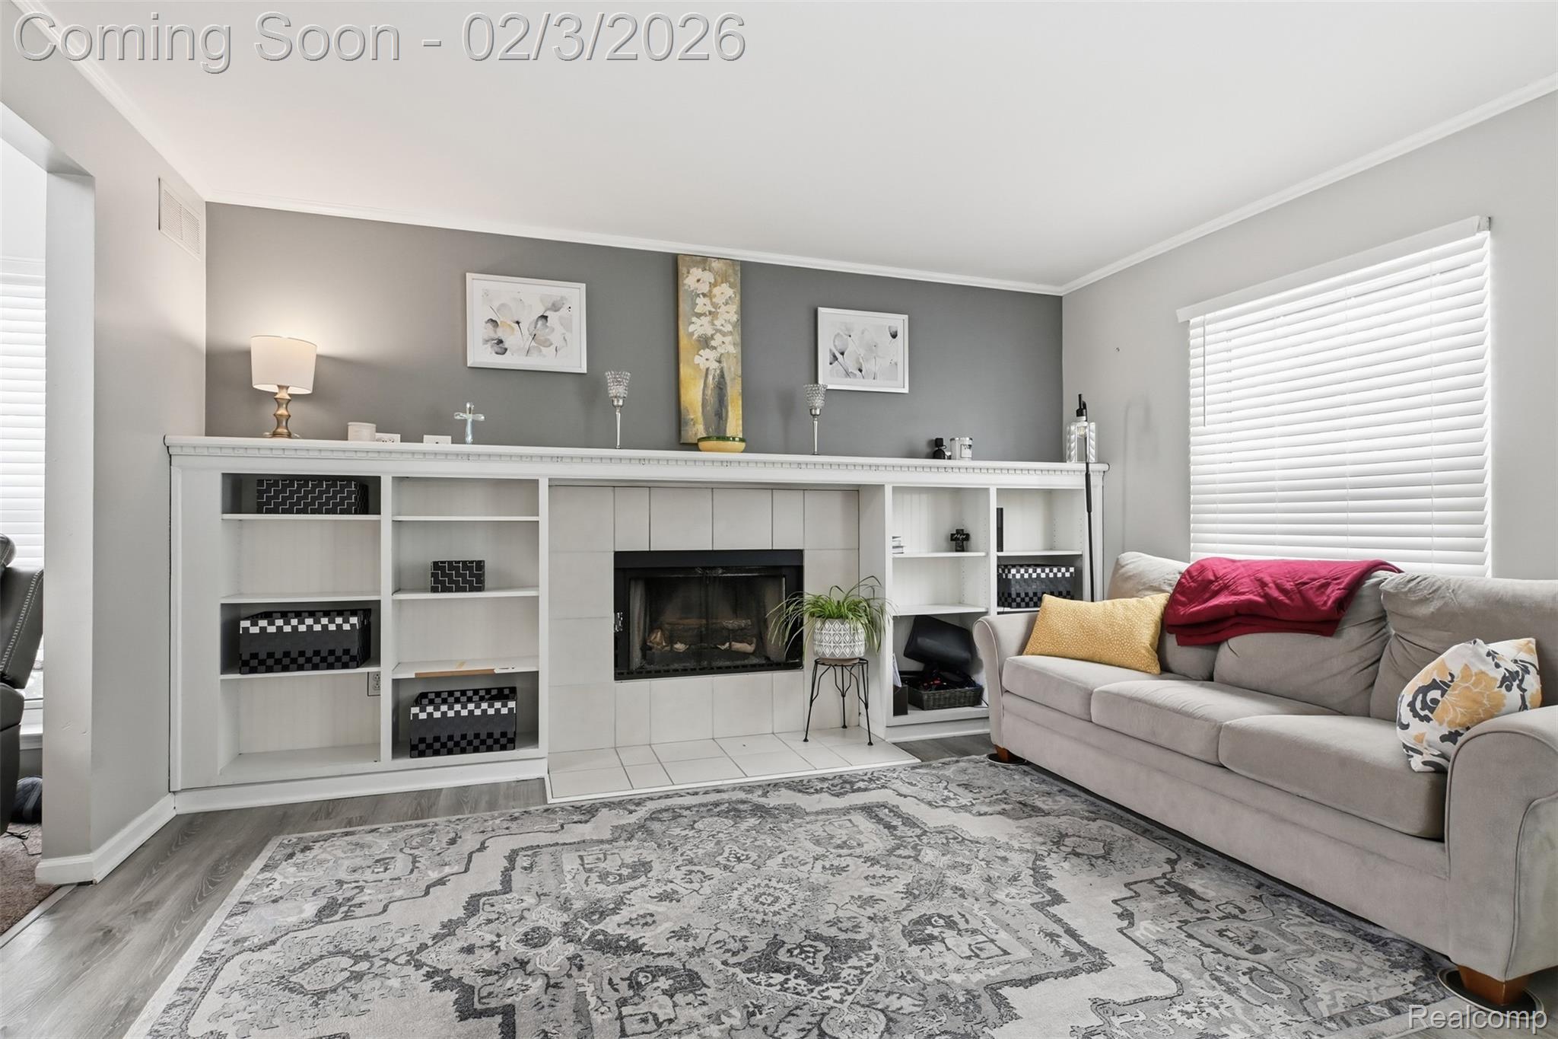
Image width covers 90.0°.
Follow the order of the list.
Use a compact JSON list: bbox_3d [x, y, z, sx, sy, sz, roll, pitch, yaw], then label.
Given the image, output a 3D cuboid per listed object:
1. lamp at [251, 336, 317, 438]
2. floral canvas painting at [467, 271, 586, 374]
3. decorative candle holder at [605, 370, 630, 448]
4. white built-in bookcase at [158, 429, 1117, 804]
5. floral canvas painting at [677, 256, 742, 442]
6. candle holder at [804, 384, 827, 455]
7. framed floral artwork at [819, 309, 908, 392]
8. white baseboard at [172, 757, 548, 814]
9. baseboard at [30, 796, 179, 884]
[{"bbox_3d":[-1.969,-0.497,3.100,0.224,0.399,0.224,0,0,-18],"label":"lamp"},{"bbox_3d":[-1.145,-0.887,3.559,0.517,0.420,0.022,0,0,-18],"label":"floral canvas painting"},{"bbox_3d":[-0.722,-0.479,3.516,0.110,0.367,0.110,0,0,-18],"label":"decorative candle holder"},{"bbox_3d":[-0.296,0.399,3.646,4.175,1.385,0.370,0,0,-18],"label":"white built-in bookcase"},{"bbox_3d":[-0.333,-0.822,3.816,0.307,0.907,0.032,0,0,-18],"label":"floral canvas painting"},{"bbox_3d":[0.178,-0.476,3.809,0.110,0.364,0.110,0,0,0],"label":"candle holder"},{"bbox_3d":[0.442,-0.877,4.076,0.511,0.415,0.022,0,0,-18],"label":"framed floral artwork"},{"bbox_3d":[-1.603,1.045,3.080,1.304,0.088,0.018,0,0,-18],"label":"white baseboard"},{"bbox_3d":[-2.191,1.043,2.572,0.157,0.088,0.585,0,0,-18],"label":"baseboard"}]

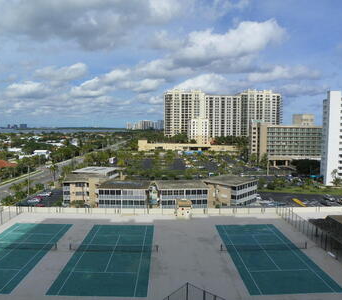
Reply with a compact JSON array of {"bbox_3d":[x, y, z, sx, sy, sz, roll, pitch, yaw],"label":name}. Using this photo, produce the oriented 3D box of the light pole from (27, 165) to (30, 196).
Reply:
[{"bbox_3d":[-51.269,11.307,108.159,0.350,10.800,0.350,0,4,0],"label":"light pole"}]

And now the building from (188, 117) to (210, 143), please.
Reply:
[{"bbox_3d":[29.092,-15.201,312.721,20.000,34.300,20.000,0,4,0],"label":"building"}]

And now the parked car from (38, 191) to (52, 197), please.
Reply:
[{"bbox_3d":[-45.996,15.844,109.597,4.800,1.600,1.850,0,4,-8],"label":"parked car"}]

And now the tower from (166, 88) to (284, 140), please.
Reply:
[{"bbox_3d":[57.704,-33.781,344.418,128.000,67.000,36.000,0,4,0],"label":"tower"}]

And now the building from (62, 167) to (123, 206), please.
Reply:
[{"bbox_3d":[-26.073,12.143,107.708,17.000,9.500,34.000,0,4,-4],"label":"building"}]

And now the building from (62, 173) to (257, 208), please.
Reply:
[{"bbox_3d":[-3.080,13.393,92.749,62.000,9.500,24.000,0,4,0],"label":"building"}]

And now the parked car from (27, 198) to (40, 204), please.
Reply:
[{"bbox_3d":[-45.001,16.653,99.127,4.500,1.550,1.800,0,4,-8],"label":"parked car"}]

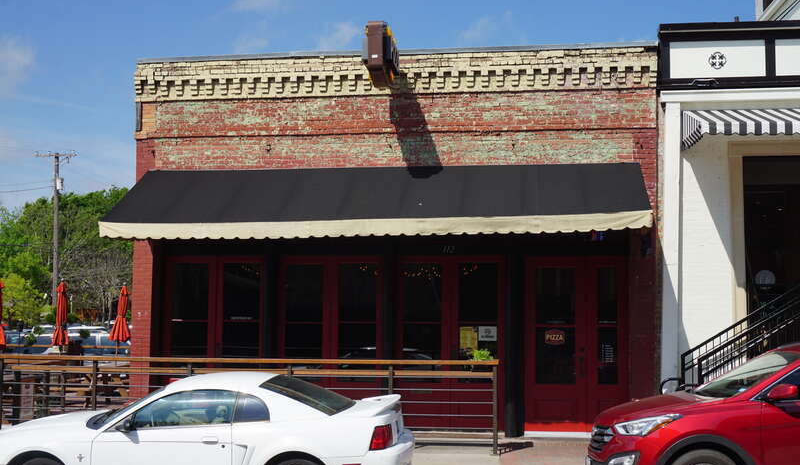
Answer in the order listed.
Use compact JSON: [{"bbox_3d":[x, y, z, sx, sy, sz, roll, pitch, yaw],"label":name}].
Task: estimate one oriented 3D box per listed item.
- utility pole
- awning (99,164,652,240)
[{"bbox_3d":[-19.376,0.742,53.618,2.400,10.500,0.600,0,-4,0],"label":"utility pole"},{"bbox_3d":[-0.320,-0.471,12.994,7.120,1.080,1.630,0,-4,7],"label":"awning"}]

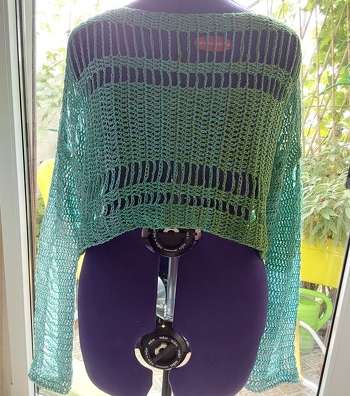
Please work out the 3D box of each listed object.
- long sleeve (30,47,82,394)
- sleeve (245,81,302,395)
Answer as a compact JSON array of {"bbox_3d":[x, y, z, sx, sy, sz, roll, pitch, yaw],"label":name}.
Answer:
[{"bbox_3d":[-0.216,0.052,0.705,0.105,0.640,0.125,7,16,0],"label":"long sleeve"},{"bbox_3d":[0.197,0.068,0.720,0.105,0.600,0.125,-2,16,0],"label":"sleeve"}]

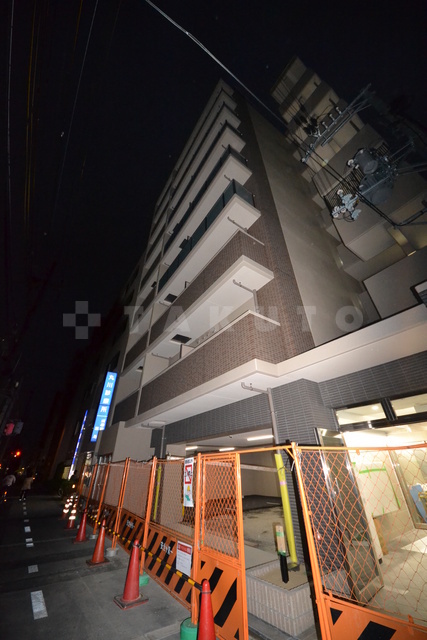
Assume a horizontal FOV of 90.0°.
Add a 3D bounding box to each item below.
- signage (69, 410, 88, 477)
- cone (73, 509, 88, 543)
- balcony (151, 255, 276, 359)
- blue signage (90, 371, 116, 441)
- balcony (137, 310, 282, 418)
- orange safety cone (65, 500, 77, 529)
[{"bbox_3d":[-9.962,8.999,15.863,0.200,4.300,0.900,22,-40,-30],"label":"signage"},{"bbox_3d":[-3.881,6.187,6.438,0.370,0.700,0.370,22,-40,-30],"label":"cone"},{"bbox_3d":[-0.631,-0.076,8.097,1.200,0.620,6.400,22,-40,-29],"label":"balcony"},{"bbox_3d":[-6.601,5.157,12.952,0.600,3.800,0.250,22,-40,-30],"label":"blue signage"},{"bbox_3d":[-0.580,2.018,6.625,1.200,1.360,6.400,22,-40,-29],"label":"balcony"},{"bbox_3d":[-4.671,6.433,7.118,0.370,0.700,0.370,22,-40,-29],"label":"orange safety cone"}]

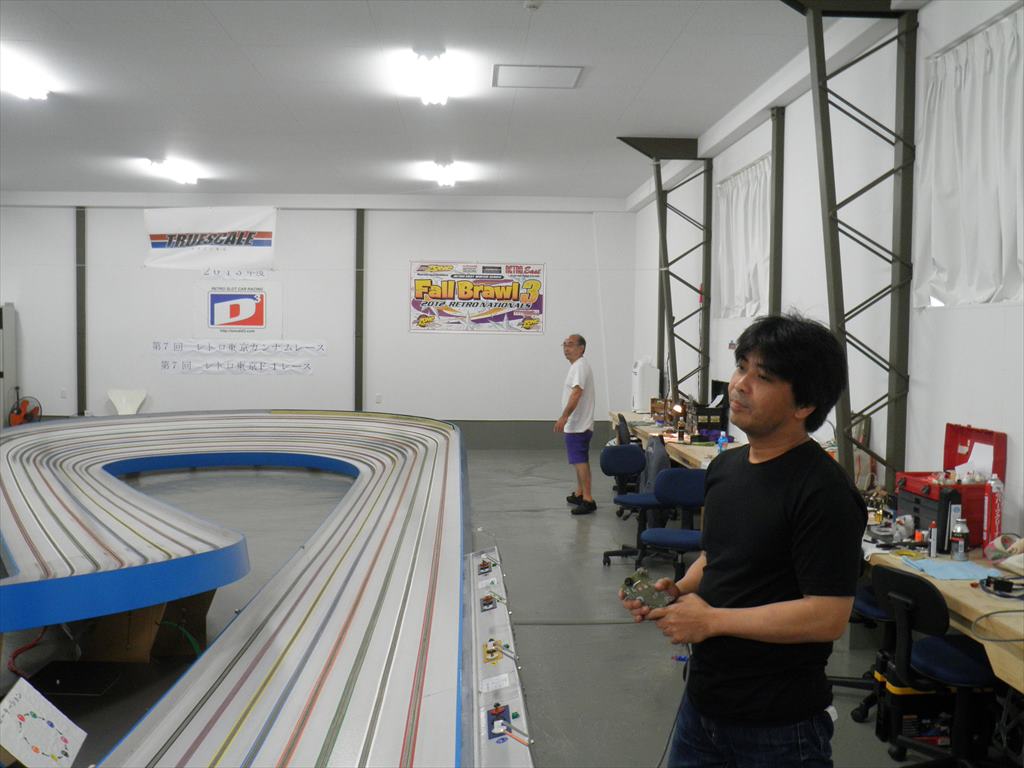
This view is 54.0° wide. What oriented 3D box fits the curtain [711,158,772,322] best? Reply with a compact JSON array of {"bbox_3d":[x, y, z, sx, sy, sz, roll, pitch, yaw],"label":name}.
[{"bbox_3d":[1.858,-1.152,8.262,0.090,1.214,1.686,0,3,-3],"label":"curtain"}]

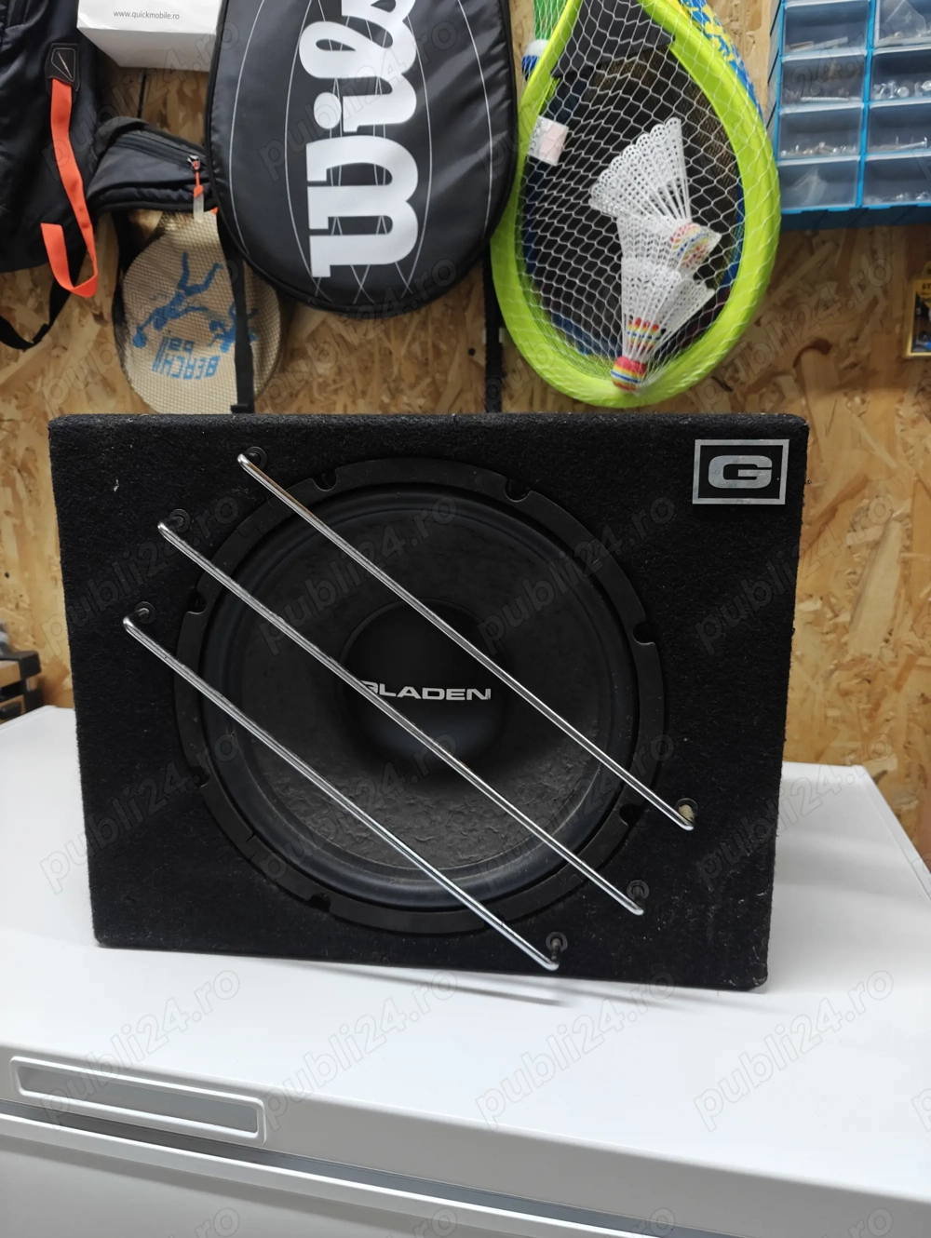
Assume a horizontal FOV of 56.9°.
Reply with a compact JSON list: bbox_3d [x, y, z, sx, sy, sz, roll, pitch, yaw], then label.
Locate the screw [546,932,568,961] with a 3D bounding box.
[{"bbox_3d":[0.058,0.210,0.544,0.014,0.014,0.020,1,11,6],"label":"screw"}]

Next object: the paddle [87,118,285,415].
[{"bbox_3d":[-0.298,-0.387,0.960,0.197,0.335,0.022,2,12,12],"label":"paddle"}]

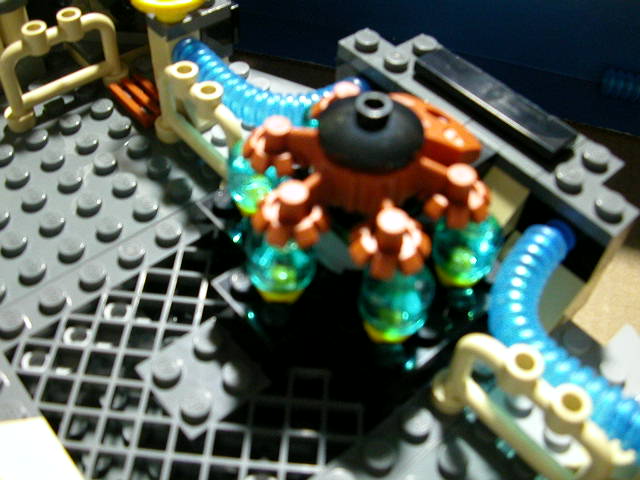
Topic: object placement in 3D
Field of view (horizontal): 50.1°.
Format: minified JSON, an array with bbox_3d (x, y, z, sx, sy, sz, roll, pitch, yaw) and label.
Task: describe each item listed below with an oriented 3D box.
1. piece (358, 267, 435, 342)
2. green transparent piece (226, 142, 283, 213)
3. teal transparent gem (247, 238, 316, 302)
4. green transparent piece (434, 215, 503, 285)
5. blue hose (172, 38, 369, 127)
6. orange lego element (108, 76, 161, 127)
[{"bbox_3d":[0.011,0.008,0.096,0.011,0.013,0.011,-7,40,-10],"label":"piece"},{"bbox_3d":[-0.010,-0.010,0.111,0.011,0.013,0.011,8,53,-11],"label":"green transparent piece"},{"bbox_3d":[-0.006,0.004,0.101,0.011,0.013,0.011,8,42,-7],"label":"teal transparent gem"},{"bbox_3d":[0.023,0.001,0.106,0.011,0.013,0.011,9,49,18],"label":"green transparent piece"},{"bbox_3d":[-0.011,-0.029,0.132,0.042,0.009,0.019,13,50,7],"label":"blue hose"},{"bbox_3d":[-0.039,-0.030,0.149,0.008,0.003,0.016,-33,59,-27],"label":"orange lego element"}]

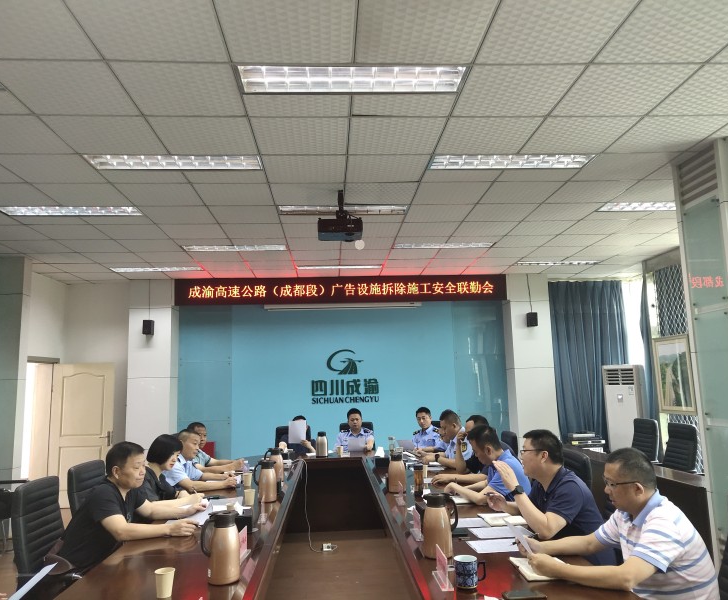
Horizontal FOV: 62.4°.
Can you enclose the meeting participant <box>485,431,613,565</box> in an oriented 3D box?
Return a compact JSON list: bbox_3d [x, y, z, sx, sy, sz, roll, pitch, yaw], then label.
[{"bbox_3d":[0.969,1.355,3.120,0.750,1.320,0.550,-1,-8,-6],"label":"meeting participant"}]

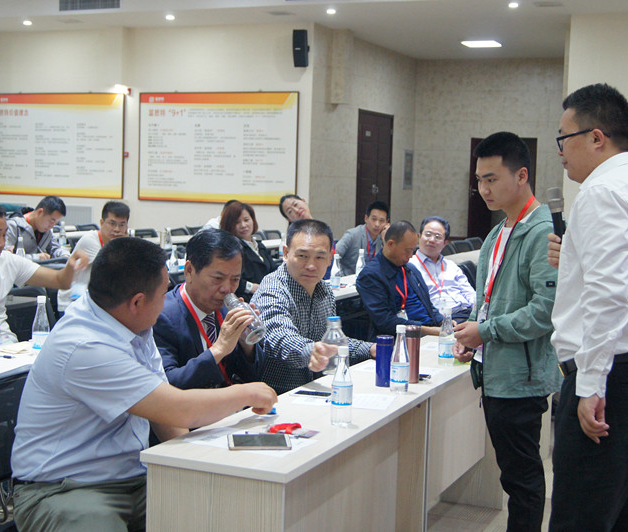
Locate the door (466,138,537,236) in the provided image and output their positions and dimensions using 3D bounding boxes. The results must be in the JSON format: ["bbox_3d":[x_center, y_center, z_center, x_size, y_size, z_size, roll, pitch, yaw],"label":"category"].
[{"bbox_3d":[3.698,-1.520,19.600,1.300,2.020,0.120,4,5,21],"label":"door"}]

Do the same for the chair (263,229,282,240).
[{"bbox_3d":[-0.268,0.030,12.228,0.560,0.880,0.490,4,5,24],"label":"chair"}]

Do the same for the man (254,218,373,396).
[{"bbox_3d":[-0.025,0.479,4.132,0.680,1.330,0.620,6,6,40],"label":"man"}]

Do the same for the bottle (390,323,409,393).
[{"bbox_3d":[0.289,0.313,3.370,0.065,0.228,0.065,2,4,0],"label":"bottle"}]

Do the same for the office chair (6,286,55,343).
[{"bbox_3d":[-1.306,0.602,4.969,0.570,0.880,0.490,4,5,24],"label":"office chair"}]

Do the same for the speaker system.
[{"bbox_3d":[-0.214,-3.519,16.165,0.200,0.610,0.200,4,15,24],"label":"speaker system"}]

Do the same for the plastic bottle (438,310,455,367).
[{"bbox_3d":[0.543,0.286,4.057,0.065,0.230,0.065,4,5,24],"label":"plastic bottle"}]

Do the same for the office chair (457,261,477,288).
[{"bbox_3d":[1.478,0.430,8.032,0.560,0.880,0.490,4,5,24],"label":"office chair"}]

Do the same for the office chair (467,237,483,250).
[{"bbox_3d":[2.296,0.072,12.838,0.580,0.854,0.540,4,5,22],"label":"office chair"}]

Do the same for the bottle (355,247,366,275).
[{"bbox_3d":[0.350,0.003,7.352,0.065,0.228,0.065,4,5,22],"label":"bottle"}]

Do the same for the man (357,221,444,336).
[{"bbox_3d":[0.513,0.399,5.379,0.760,1.257,0.540,6,6,44],"label":"man"}]

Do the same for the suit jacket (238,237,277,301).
[{"bbox_3d":[-0.403,0.074,7.000,0.420,0.630,0.480,5,6,34],"label":"suit jacket"}]

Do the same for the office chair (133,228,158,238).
[{"bbox_3d":[-1.895,-0.026,12.538,0.580,0.829,0.540,4,5,22],"label":"office chair"}]

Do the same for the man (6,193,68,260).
[{"bbox_3d":[-2.115,0.104,7.835,0.800,1.293,0.540,5,5,32],"label":"man"}]

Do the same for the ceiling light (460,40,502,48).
[{"bbox_3d":[3.021,-3.983,17.970,0.620,0.060,0.620,4,5,22],"label":"ceiling light"}]

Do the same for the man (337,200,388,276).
[{"bbox_3d":[0.489,0.179,7.698,0.550,1.330,0.750,-2,6,-39],"label":"man"}]

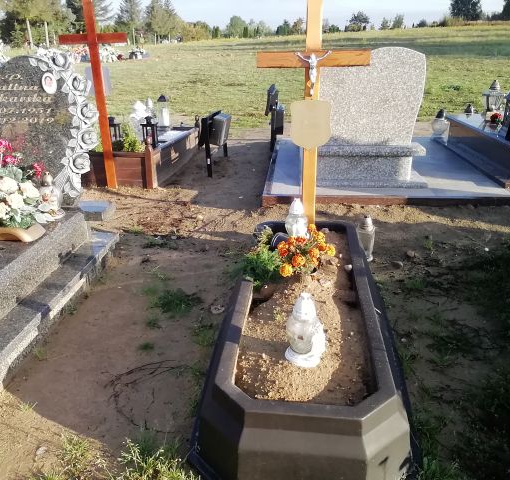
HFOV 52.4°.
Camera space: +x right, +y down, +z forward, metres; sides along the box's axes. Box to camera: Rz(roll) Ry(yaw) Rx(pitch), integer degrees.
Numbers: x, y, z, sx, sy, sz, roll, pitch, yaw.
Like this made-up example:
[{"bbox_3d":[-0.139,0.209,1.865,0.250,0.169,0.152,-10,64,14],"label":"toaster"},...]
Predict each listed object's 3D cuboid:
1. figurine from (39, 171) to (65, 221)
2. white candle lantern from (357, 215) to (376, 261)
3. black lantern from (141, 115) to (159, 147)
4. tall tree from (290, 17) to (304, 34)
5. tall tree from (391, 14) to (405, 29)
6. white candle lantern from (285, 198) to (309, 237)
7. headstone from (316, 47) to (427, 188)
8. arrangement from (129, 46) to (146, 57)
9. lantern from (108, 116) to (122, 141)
[{"bbox_3d":[-1.325,-0.301,3.325,0.160,0.276,0.160,1,21,4],"label":"figurine"},{"bbox_3d":[0.790,-0.020,3.524,0.120,0.309,0.120,1,21,4],"label":"white candle lantern"},{"bbox_3d":[-1.106,-1.139,5.392,0.165,0.299,0.165,1,21,4],"label":"black lantern"},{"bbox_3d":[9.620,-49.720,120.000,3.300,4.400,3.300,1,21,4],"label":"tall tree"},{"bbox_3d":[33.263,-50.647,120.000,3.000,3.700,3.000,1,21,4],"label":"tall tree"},{"bbox_3d":[0.283,-0.126,3.267,0.150,0.283,0.150,1,21,4],"label":"white candle lantern"},{"bbox_3d":[1.050,-1.143,4.858,1.130,1.240,0.380,1,21,4],"label":"headstone"},{"bbox_3d":[-7.490,-11.952,33.000,0.950,0.720,0.700,1,21,4],"label":"arrangement"},{"bbox_3d":[-1.541,-1.202,5.623,0.155,0.263,0.155,1,21,4],"label":"lantern"}]

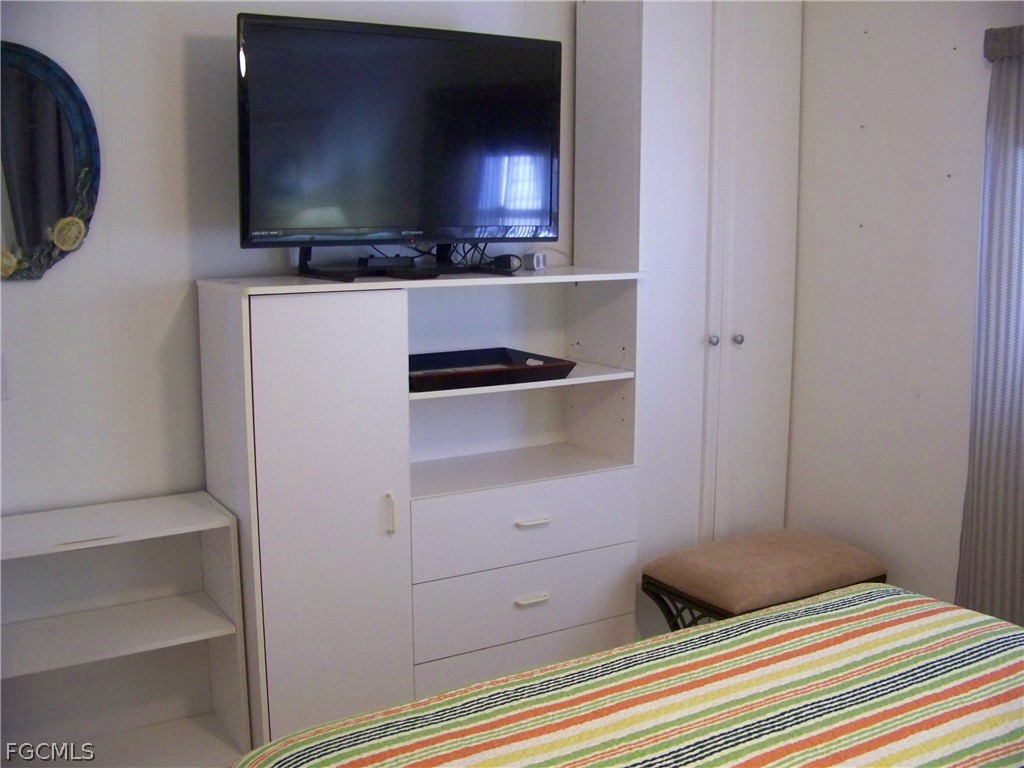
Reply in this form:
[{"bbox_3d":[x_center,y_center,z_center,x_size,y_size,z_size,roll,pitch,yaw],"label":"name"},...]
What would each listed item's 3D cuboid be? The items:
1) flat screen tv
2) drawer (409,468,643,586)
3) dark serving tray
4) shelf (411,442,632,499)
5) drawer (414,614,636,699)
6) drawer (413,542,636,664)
[{"bbox_3d":[-0.239,-0.529,2.467,0.804,0.557,0.269,-6,10,-30],"label":"flat screen tv"},{"bbox_3d":[-0.027,0.312,2.678,0.631,0.196,0.333,-6,10,-30],"label":"drawer"},{"bbox_3d":[-0.115,-0.035,2.572,0.426,0.039,0.338,-6,10,-30],"label":"dark serving tray"},{"bbox_3d":[-0.038,0.218,2.671,0.619,0.019,0.320,-6,10,-30],"label":"shelf"},{"bbox_3d":[-0.025,0.693,2.739,0.631,0.192,0.333,-6,10,-30],"label":"drawer"},{"bbox_3d":[-0.026,0.504,2.709,0.631,0.192,0.333,-6,10,-30],"label":"drawer"}]

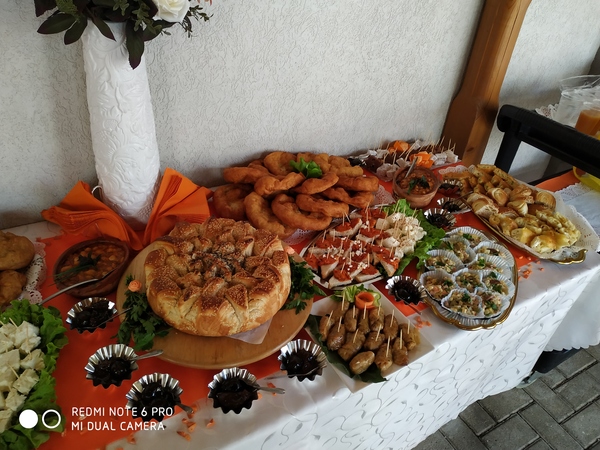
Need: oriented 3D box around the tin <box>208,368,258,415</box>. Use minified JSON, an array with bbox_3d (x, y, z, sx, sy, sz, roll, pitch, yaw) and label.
[{"bbox_3d":[-0.114,0.293,0.718,0.088,0.028,0.088,2,36,-2],"label":"tin"}]

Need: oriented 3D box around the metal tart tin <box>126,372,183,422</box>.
[{"bbox_3d":[-0.242,0.298,0.700,0.090,0.028,0.090,2,36,-2],"label":"metal tart tin"}]

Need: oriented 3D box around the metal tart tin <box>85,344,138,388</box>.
[{"bbox_3d":[-0.292,0.228,0.653,0.079,0.028,0.079,4,35,-3],"label":"metal tart tin"}]

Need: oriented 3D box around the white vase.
[{"bbox_3d":[-0.372,-0.192,0.875,0.130,0.437,0.130,-14,40,-27],"label":"white vase"}]

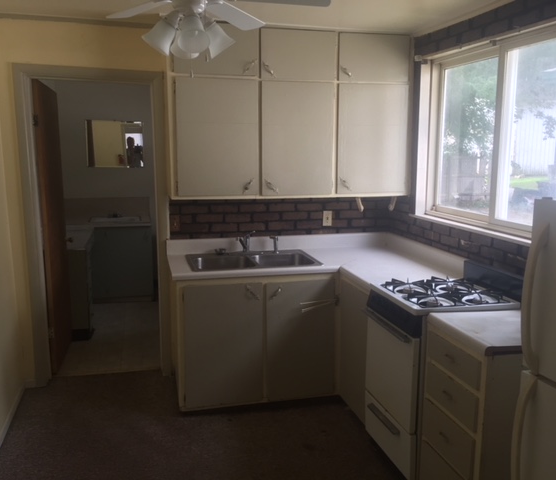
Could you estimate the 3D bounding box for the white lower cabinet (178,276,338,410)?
[{"bbox_3d":[-0.181,0.606,3.768,1.078,0.870,0.615,-2,10,-15],"label":"white lower cabinet"}]

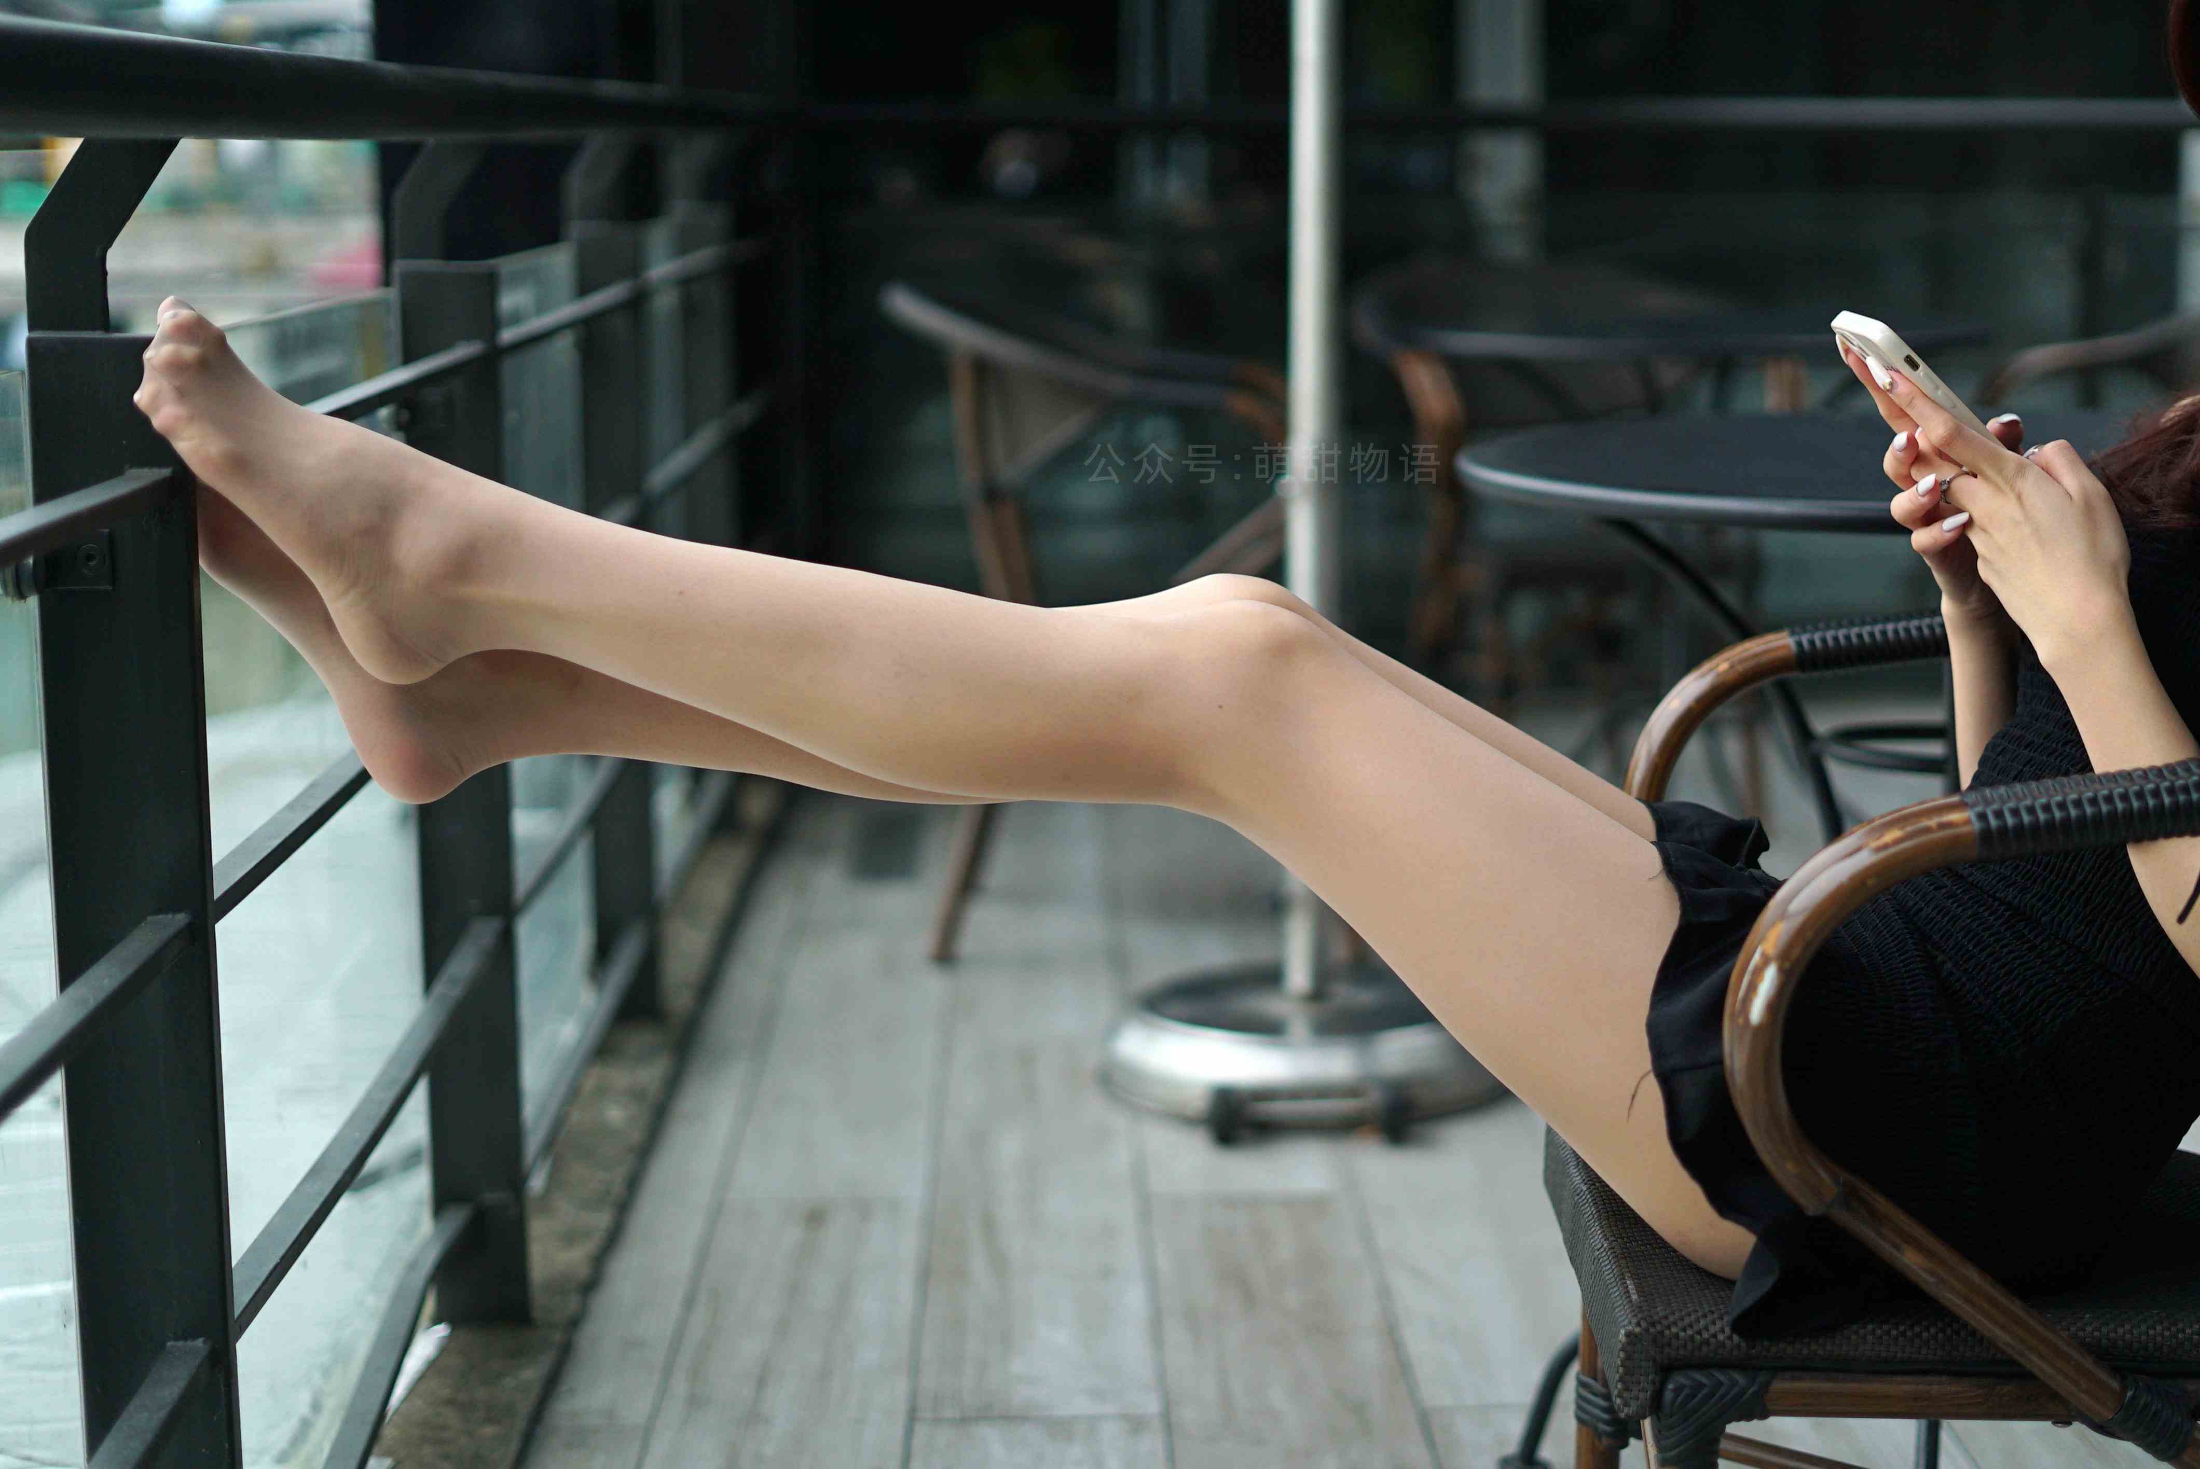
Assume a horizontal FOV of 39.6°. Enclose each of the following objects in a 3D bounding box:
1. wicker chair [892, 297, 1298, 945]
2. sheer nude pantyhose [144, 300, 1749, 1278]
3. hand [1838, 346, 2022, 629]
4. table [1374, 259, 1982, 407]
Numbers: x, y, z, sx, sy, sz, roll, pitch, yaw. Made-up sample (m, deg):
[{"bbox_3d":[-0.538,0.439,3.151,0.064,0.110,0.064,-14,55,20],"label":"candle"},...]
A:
[{"bbox_3d":[0.025,-0.160,4.050,0.610,0.850,0.560,0,11,3],"label":"wicker chair"},{"bbox_3d":[-0.050,0.012,1.660,0.950,0.510,0.340,1,11,5],"label":"sheer nude pantyhose"},{"bbox_3d":[0.461,-0.142,1.680,0.092,0.170,0.090,-18,0,-29],"label":"hand"},{"bbox_3d":[0.825,-0.193,4.270,0.800,0.730,0.800,0,11,0],"label":"table"}]

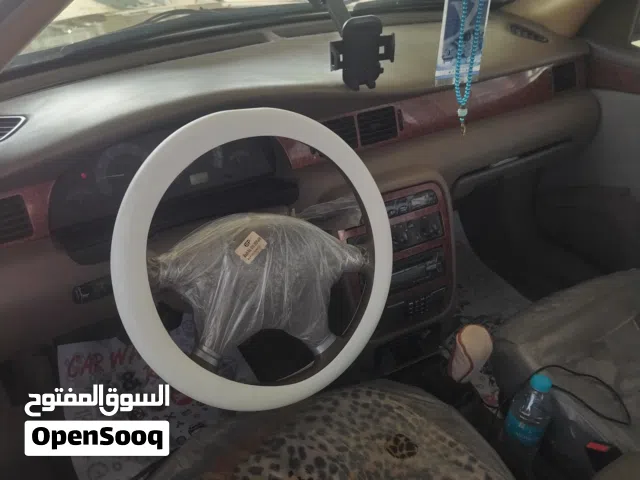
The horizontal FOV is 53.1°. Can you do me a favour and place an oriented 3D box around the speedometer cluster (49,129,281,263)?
[{"bbox_3d":[-0.254,-0.083,1.119,0.395,0.145,0.090,-17,20,-24],"label":"speedometer cluster"}]

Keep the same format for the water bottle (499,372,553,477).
[{"bbox_3d":[0.313,0.282,0.970,0.064,0.203,0.064,-14,34,-25],"label":"water bottle"}]

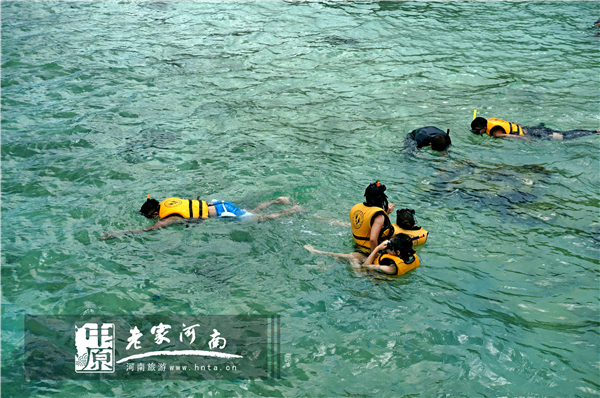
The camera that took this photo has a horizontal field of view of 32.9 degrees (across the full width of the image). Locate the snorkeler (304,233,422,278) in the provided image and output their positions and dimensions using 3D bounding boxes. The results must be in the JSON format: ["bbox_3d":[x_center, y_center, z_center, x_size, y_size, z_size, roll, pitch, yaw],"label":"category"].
[{"bbox_3d":[0.656,0.651,10.295,1.100,0.800,0.520,10,24,23],"label":"snorkeler"}]

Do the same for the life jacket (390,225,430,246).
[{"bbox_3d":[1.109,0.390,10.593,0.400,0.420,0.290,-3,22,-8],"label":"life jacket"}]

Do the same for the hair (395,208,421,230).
[{"bbox_3d":[1.112,0.210,10.398,0.200,0.220,0.220,2,22,5],"label":"hair"}]

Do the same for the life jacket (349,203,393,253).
[{"bbox_3d":[0.732,0.302,10.385,0.330,0.480,0.420,-16,27,-34],"label":"life jacket"}]

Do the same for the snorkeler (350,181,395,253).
[{"bbox_3d":[0.763,0.503,10.394,0.450,1.450,0.480,-16,27,-34],"label":"snorkeler"}]

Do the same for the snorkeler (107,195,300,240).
[{"bbox_3d":[-1.085,0.195,11.300,2.150,0.420,0.750,-4,22,-9],"label":"snorkeler"}]

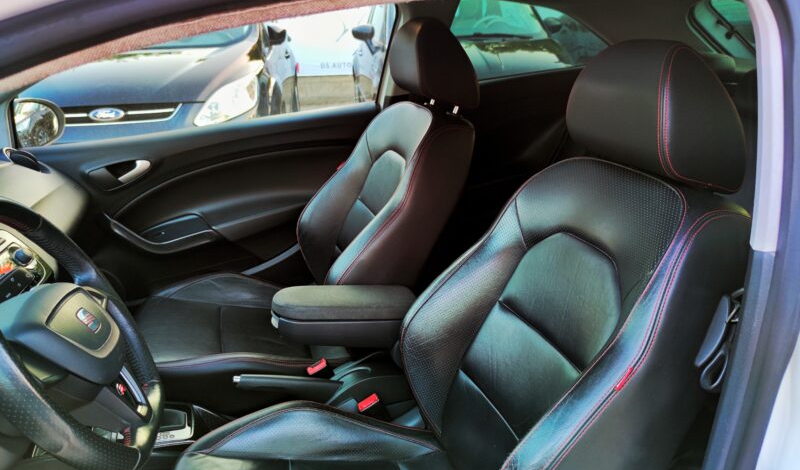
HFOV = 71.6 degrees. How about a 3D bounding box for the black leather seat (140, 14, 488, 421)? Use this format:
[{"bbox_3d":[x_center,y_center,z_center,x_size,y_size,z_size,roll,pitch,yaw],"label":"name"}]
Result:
[{"bbox_3d":[-0.254,-0.069,1.482,0.920,1.000,0.520,-10,26,-28],"label":"black leather seat"}]

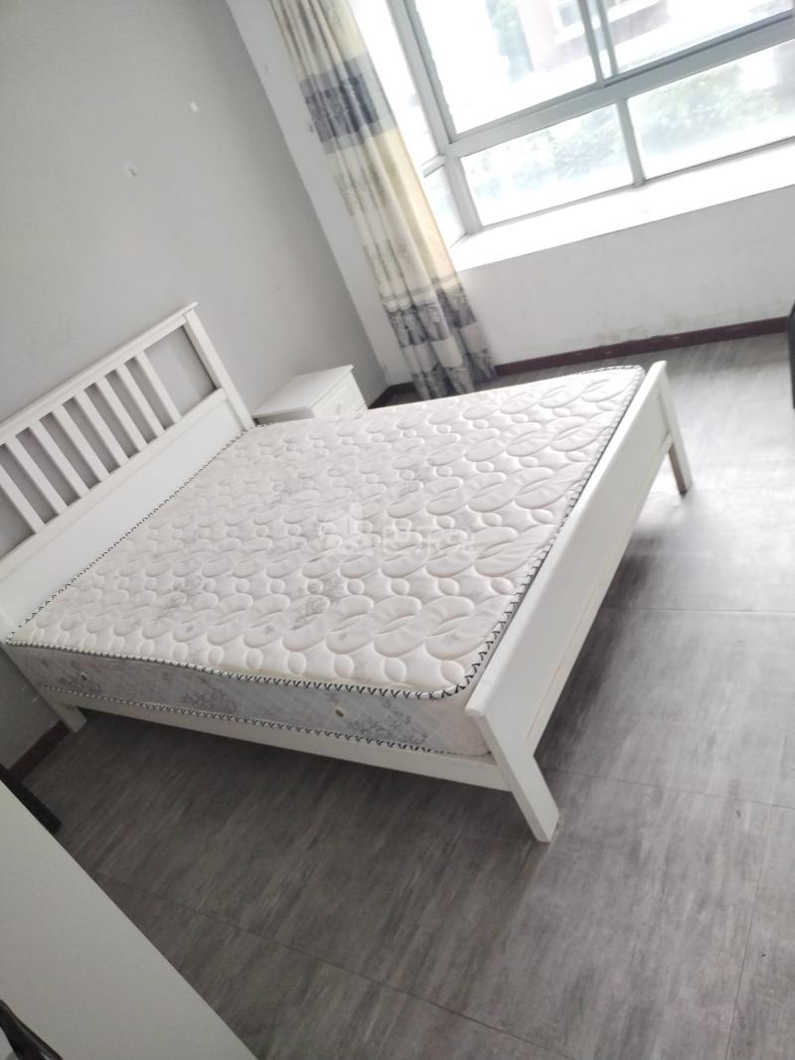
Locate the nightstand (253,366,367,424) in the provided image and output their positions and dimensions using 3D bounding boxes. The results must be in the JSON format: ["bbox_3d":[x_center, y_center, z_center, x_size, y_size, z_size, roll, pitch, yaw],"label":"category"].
[{"bbox_3d":[-0.391,-0.488,4.095,0.420,0.505,0.420,-2,36,36],"label":"nightstand"}]

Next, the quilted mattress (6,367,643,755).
[{"bbox_3d":[-0.239,0.018,2.791,1.901,0.219,1.494,-2,36,36],"label":"quilted mattress"}]

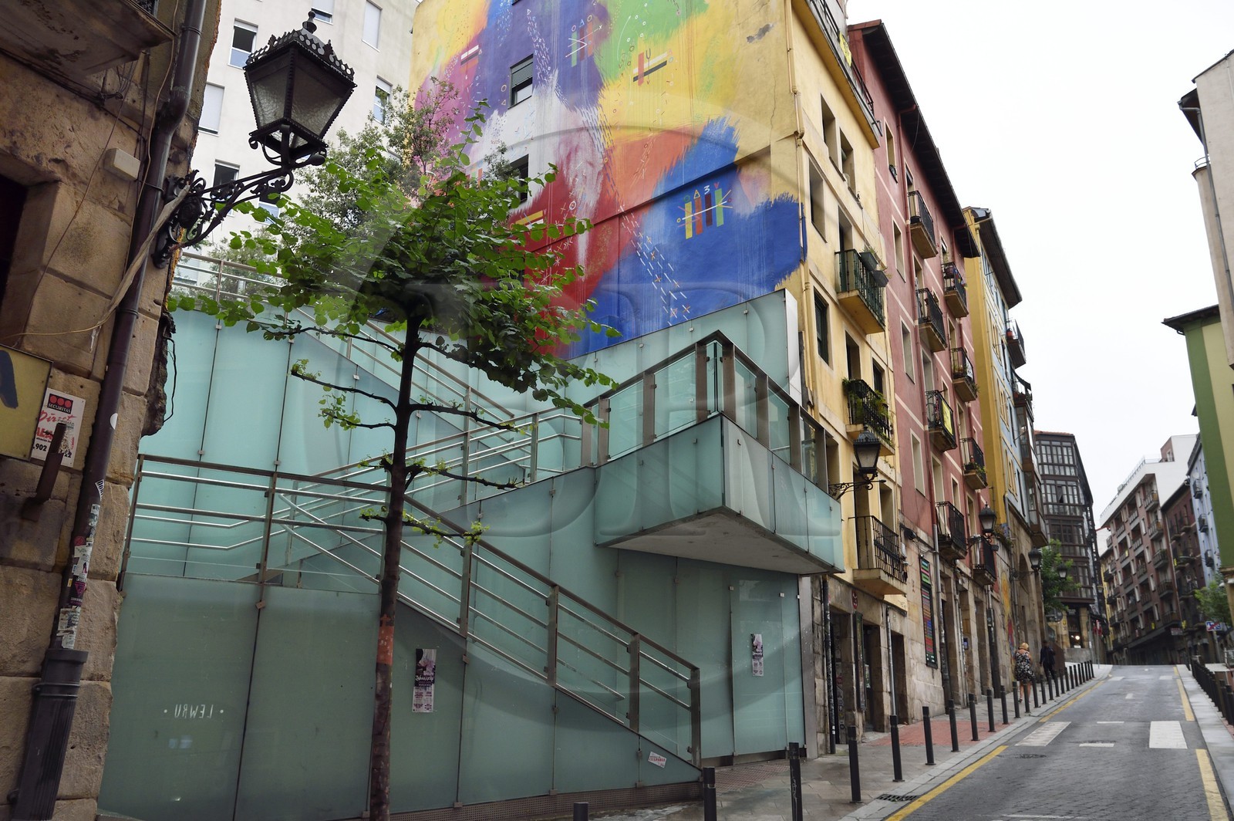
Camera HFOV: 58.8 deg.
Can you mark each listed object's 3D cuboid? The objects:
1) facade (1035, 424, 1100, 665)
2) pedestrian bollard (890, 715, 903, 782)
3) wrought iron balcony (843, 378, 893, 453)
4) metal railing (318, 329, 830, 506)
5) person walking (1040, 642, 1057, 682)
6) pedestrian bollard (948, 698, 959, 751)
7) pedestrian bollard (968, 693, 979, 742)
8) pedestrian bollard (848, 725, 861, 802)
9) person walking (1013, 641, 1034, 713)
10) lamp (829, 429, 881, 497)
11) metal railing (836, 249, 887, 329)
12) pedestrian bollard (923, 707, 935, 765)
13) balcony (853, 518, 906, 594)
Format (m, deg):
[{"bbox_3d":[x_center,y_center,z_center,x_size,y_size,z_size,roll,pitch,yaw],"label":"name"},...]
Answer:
[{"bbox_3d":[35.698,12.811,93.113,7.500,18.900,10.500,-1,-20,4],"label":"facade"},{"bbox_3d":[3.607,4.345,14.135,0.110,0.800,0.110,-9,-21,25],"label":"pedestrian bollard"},{"bbox_3d":[5.501,0.198,23.759,0.420,1.100,2.150,-9,-21,27],"label":"wrought iron balcony"},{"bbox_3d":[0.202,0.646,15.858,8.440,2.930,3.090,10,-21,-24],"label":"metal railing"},{"bbox_3d":[17.709,10.344,45.000,0.600,1.750,0.450,-9,-22,25],"label":"person walking"},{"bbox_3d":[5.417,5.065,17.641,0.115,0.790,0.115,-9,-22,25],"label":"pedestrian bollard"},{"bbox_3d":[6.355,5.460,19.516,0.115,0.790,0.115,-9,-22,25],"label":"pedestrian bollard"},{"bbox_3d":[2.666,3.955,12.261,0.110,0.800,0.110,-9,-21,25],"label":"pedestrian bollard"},{"bbox_3d":[11.664,7.507,31.413,0.530,1.680,0.420,-9,-22,25],"label":"person walking"},{"bbox_3d":[4.468,0.996,20.565,1.100,1.380,0.480,-9,-22,27],"label":"lamp"},{"bbox_3d":[5.498,-2.670,24.645,0.450,1.020,2.190,-9,-21,27],"label":"metal railing"},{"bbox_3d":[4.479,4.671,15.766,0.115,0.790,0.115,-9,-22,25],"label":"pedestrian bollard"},{"bbox_3d":[5.383,3.010,22.468,0.560,1.260,2.030,-9,-21,27],"label":"balcony"}]

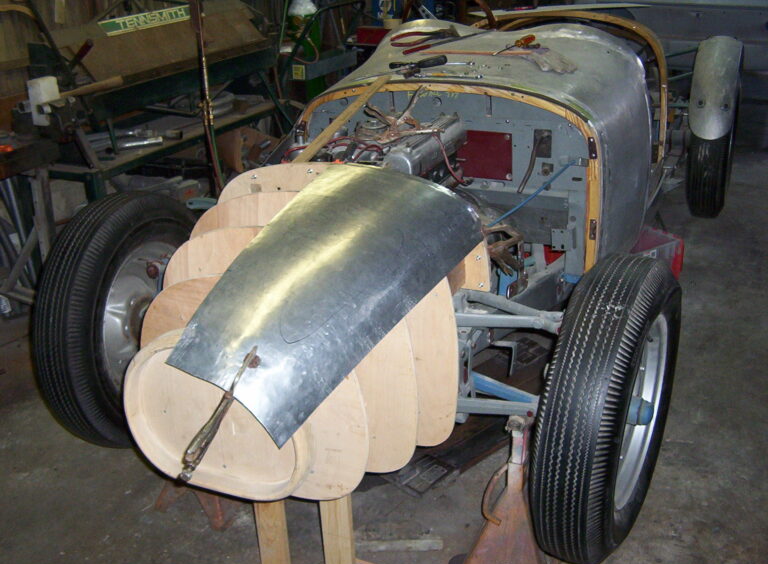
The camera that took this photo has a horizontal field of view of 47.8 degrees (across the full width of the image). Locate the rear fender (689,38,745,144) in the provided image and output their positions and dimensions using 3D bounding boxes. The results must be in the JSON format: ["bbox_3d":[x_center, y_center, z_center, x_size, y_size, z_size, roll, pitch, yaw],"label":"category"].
[{"bbox_3d":[1.396,-0.809,3.593,0.195,0.361,0.780,8,25,23],"label":"rear fender"}]

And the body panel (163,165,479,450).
[{"bbox_3d":[-0.103,0.001,1.644,0.380,0.127,0.653,30,54,12],"label":"body panel"}]

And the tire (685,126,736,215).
[{"bbox_3d":[1.404,-0.598,3.682,0.146,0.663,0.663,8,25,23],"label":"tire"}]

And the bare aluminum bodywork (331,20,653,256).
[{"bbox_3d":[0.307,-0.414,2.953,1.080,0.830,0.700,8,26,22],"label":"bare aluminum bodywork"}]

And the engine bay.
[{"bbox_3d":[0.044,-0.151,2.235,0.868,0.575,0.566,8,25,23],"label":"engine bay"}]

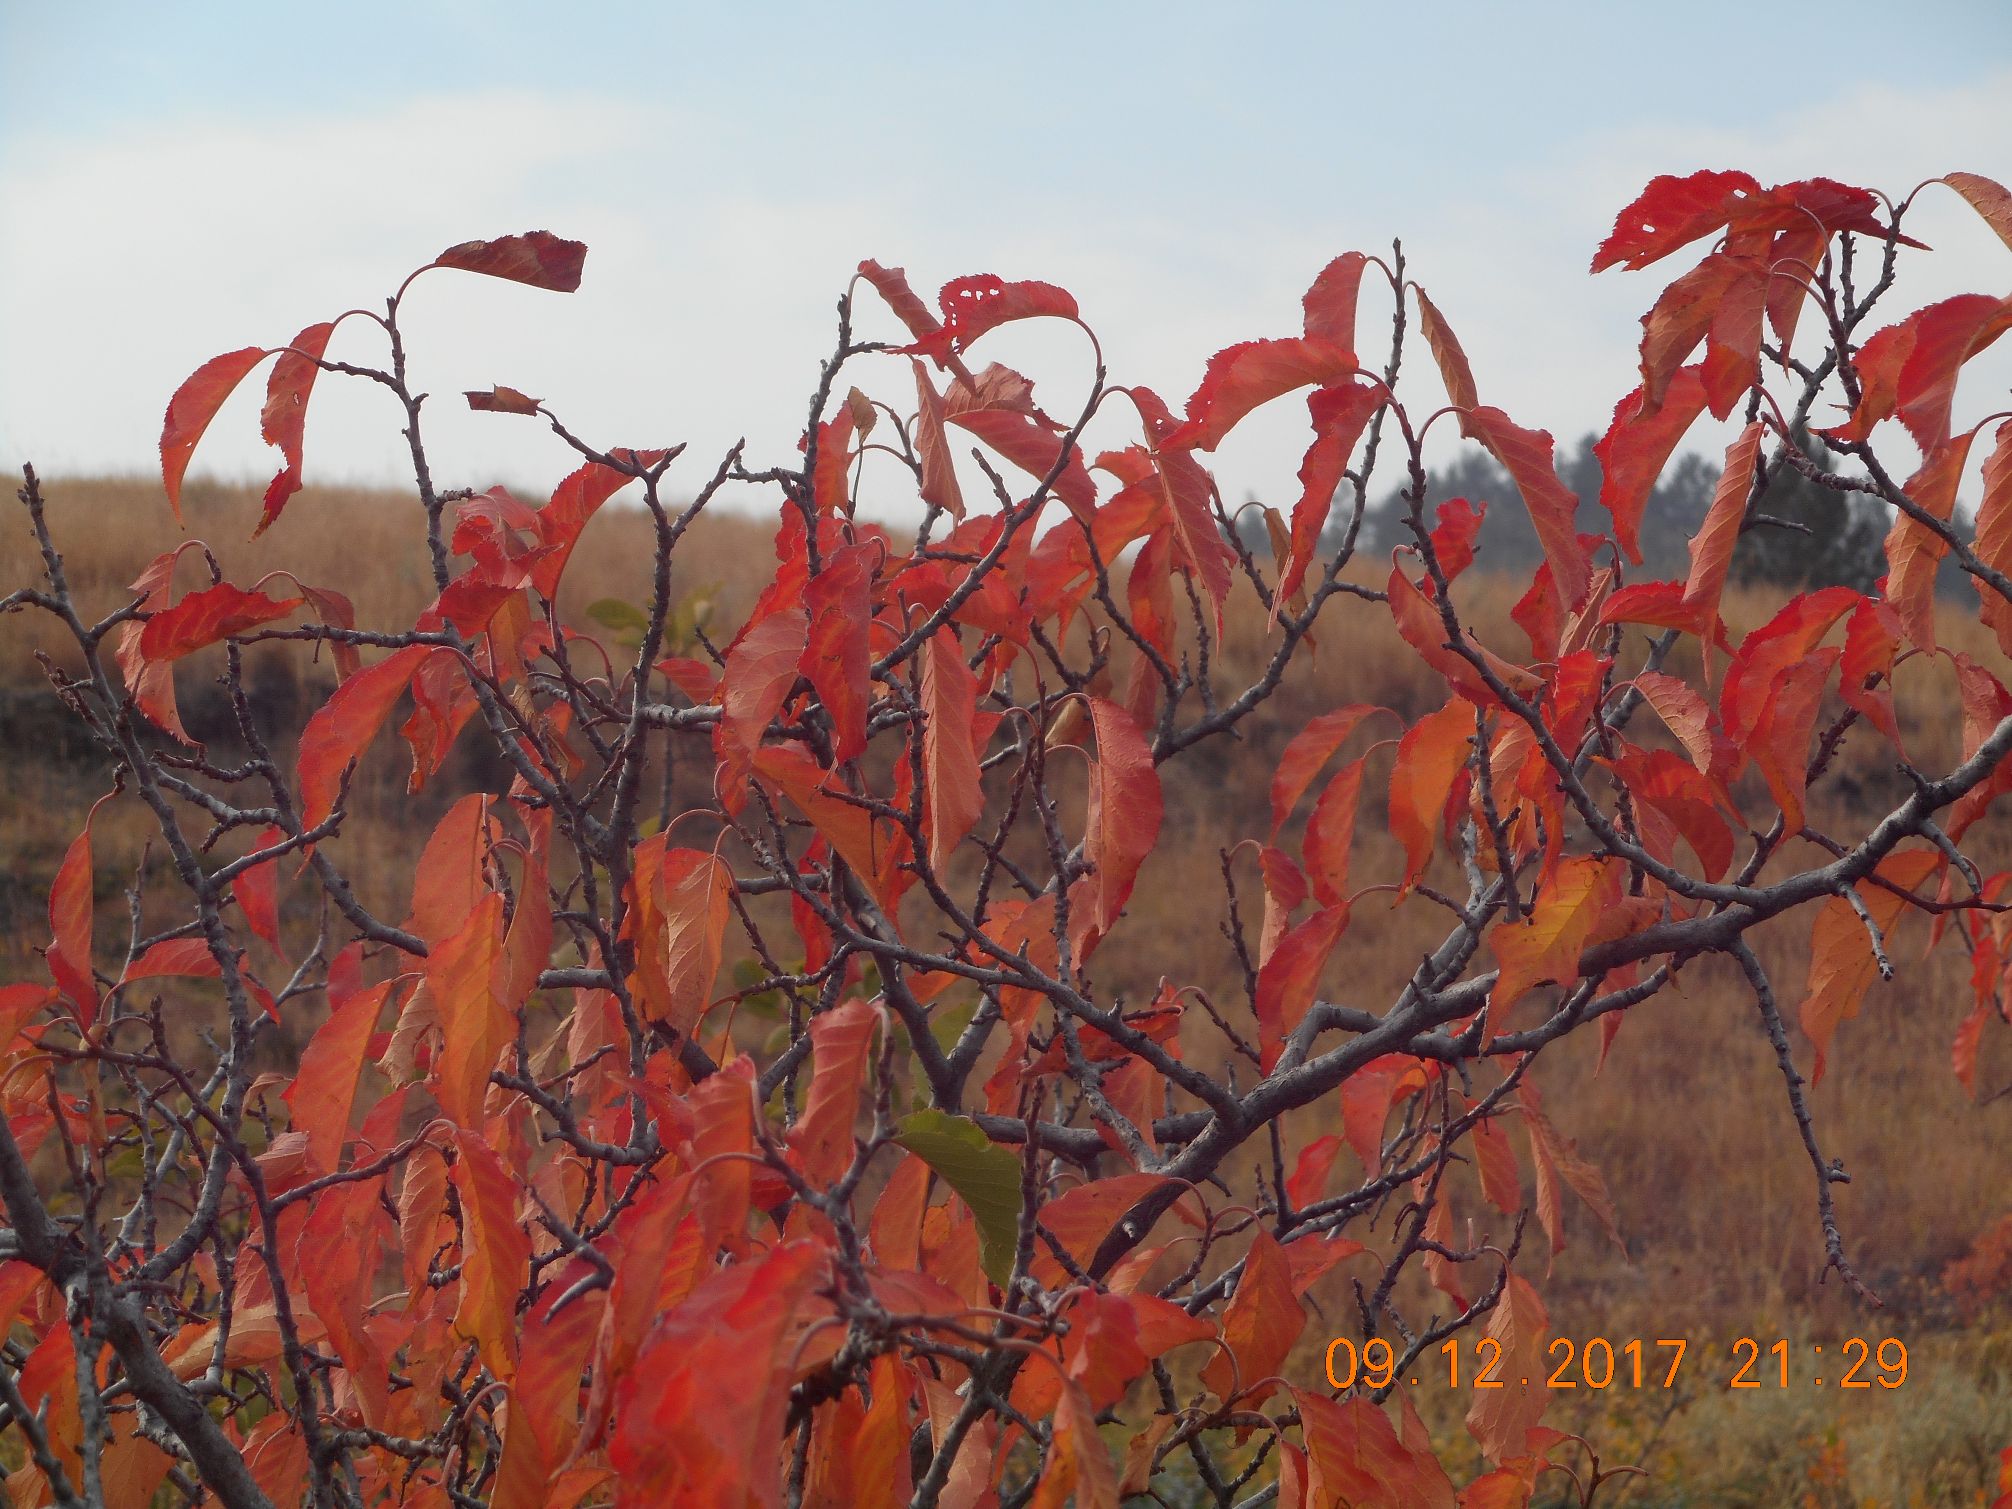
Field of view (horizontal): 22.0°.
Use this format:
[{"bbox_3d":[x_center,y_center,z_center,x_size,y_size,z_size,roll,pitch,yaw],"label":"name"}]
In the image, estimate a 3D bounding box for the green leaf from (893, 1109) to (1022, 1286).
[{"bbox_3d":[-0.009,0.137,1.650,0.027,0.064,0.025,-35,-4,-3],"label":"green leaf"}]

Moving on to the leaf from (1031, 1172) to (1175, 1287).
[{"bbox_3d":[0.030,0.151,1.650,0.053,0.025,0.024,-35,-5,-2],"label":"leaf"}]

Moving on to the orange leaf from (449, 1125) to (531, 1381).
[{"bbox_3d":[-0.152,0.146,1.520,0.020,0.077,0.022,-8,-5,-6],"label":"orange leaf"}]

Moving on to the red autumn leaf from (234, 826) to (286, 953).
[{"bbox_3d":[-0.284,0.054,1.970,0.021,0.056,0.018,-3,0,0],"label":"red autumn leaf"}]

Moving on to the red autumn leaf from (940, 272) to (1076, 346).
[{"bbox_3d":[0.001,-0.137,1.600,0.044,0.023,0.025,5,0,0],"label":"red autumn leaf"}]

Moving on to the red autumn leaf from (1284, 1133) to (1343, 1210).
[{"bbox_3d":[0.104,0.141,1.750,0.018,0.030,0.022,30,-2,5],"label":"red autumn leaf"}]

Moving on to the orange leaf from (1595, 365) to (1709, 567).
[{"bbox_3d":[0.194,-0.087,1.570,0.023,0.062,0.024,21,5,5],"label":"orange leaf"}]

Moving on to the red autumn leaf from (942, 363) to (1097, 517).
[{"bbox_3d":[0.004,-0.098,1.620,0.058,0.034,0.027,38,0,0],"label":"red autumn leaf"}]

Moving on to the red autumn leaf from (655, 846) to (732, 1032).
[{"bbox_3d":[-0.114,0.071,1.860,0.026,0.076,0.020,10,0,0],"label":"red autumn leaf"}]

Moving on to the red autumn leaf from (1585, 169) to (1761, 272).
[{"bbox_3d":[0.208,-0.166,1.600,0.058,0.023,0.028,-18,0,0],"label":"red autumn leaf"}]

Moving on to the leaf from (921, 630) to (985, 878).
[{"bbox_3d":[-0.016,0.000,1.600,0.018,0.077,0.022,-3,0,-1],"label":"leaf"}]

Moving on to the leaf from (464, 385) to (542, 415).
[{"bbox_3d":[-0.185,-0.131,1.900,0.029,0.011,0.013,5,0,0],"label":"leaf"}]

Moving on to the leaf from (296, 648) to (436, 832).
[{"bbox_3d":[-0.242,-0.003,1.880,0.025,0.099,0.024,31,0,0],"label":"leaf"}]

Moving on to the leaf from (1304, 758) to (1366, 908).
[{"bbox_3d":[0.122,0.029,1.930,0.020,0.058,0.020,8,0,0],"label":"leaf"}]

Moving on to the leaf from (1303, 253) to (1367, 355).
[{"bbox_3d":[0.118,-0.152,1.900,0.024,0.068,0.022,10,0,0],"label":"leaf"}]

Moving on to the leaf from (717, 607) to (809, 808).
[{"bbox_3d":[-0.091,-0.018,1.880,0.027,0.079,0.024,19,0,0],"label":"leaf"}]

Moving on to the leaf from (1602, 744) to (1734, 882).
[{"bbox_3d":[0.207,0.018,1.620,0.030,0.052,0.028,-44,-6,5],"label":"leaf"}]

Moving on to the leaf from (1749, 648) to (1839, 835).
[{"bbox_3d":[0.249,-0.004,1.630,0.022,0.059,0.024,15,0,0],"label":"leaf"}]

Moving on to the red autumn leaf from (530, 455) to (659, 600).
[{"bbox_3d":[-0.129,-0.072,1.630,0.026,0.058,0.025,40,0,0],"label":"red autumn leaf"}]

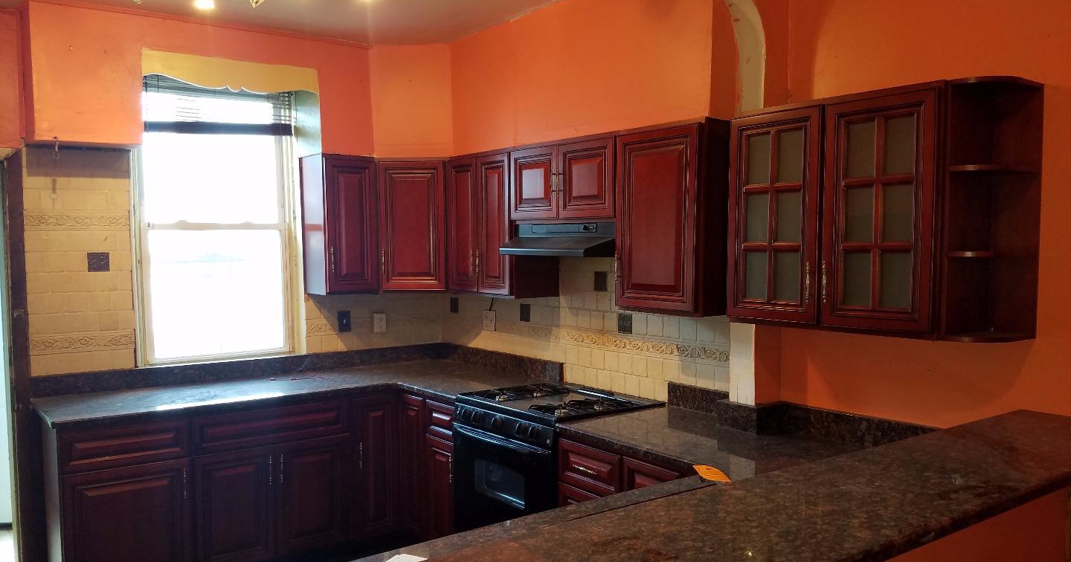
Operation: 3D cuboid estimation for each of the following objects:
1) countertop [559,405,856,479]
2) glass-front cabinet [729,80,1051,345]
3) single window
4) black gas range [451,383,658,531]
[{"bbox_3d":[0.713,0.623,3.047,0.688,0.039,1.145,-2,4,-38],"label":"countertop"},{"bbox_3d":[1.150,-0.223,2.765,0.337,0.774,0.930,-2,4,-38],"label":"glass-front cabinet"},{"bbox_3d":[-1.761,-0.326,4.474,0.870,1.530,0.100,-2,4,-38],"label":"single window"},{"bbox_3d":[0.105,1.007,3.802,0.695,0.920,0.756,-2,4,-38],"label":"black gas range"}]

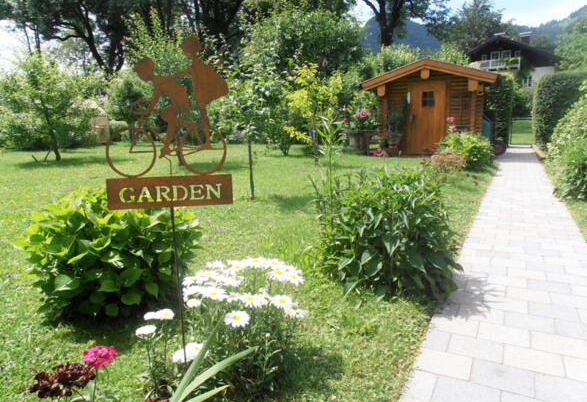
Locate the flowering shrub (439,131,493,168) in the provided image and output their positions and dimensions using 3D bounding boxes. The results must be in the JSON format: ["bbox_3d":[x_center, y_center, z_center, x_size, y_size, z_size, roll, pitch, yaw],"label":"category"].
[{"bbox_3d":[3.540,-1.101,8.432,1.050,0.720,0.900,3,11,22],"label":"flowering shrub"}]

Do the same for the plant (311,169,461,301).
[{"bbox_3d":[0.528,0.136,2.410,0.820,0.650,0.740,0,11,12],"label":"plant"}]

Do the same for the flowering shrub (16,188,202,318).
[{"bbox_3d":[-0.980,0.234,2.412,1.020,0.550,0.900,-6,11,-22],"label":"flowering shrub"}]

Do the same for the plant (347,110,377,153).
[{"bbox_3d":[2.049,-2.076,12.260,0.900,1.350,0.800,0,11,9],"label":"plant"}]

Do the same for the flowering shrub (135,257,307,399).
[{"bbox_3d":[-0.247,0.438,1.566,0.570,0.410,0.400,-4,11,-10],"label":"flowering shrub"}]

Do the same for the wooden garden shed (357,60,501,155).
[{"bbox_3d":[4.153,-2.717,12.092,3.460,2.540,2.900,4,12,28],"label":"wooden garden shed"}]

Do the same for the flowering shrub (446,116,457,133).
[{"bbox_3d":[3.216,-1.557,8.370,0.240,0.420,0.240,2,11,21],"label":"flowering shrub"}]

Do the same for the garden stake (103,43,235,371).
[{"bbox_3d":[-0.422,0.058,1.435,0.423,1.215,0.030,-4,11,-9],"label":"garden stake"}]

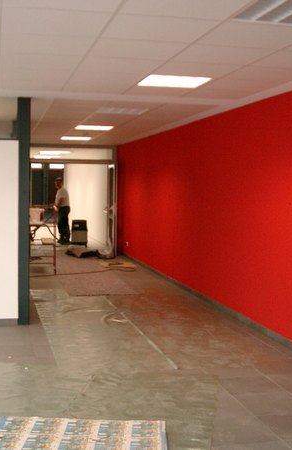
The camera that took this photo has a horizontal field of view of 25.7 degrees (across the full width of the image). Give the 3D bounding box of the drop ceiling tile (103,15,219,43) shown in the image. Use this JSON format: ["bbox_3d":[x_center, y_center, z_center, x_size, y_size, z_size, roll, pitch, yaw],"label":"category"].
[{"bbox_3d":[0.070,-1.190,3.914,0.613,0.025,0.614,0,4,-13],"label":"drop ceiling tile"}]

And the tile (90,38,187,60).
[{"bbox_3d":[-0.070,-1.204,4.370,0.608,0.025,0.608,0,4,-13],"label":"tile"}]

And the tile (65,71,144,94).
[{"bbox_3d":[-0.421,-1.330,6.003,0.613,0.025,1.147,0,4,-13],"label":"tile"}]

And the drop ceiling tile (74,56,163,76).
[{"bbox_3d":[-0.202,-1.247,4.963,0.608,0.025,0.608,0,4,-13],"label":"drop ceiling tile"}]

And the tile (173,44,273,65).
[{"bbox_3d":[0.536,-1.230,4.665,0.613,0.025,0.614,0,4,-13],"label":"tile"}]

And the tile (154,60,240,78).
[{"bbox_3d":[0.383,-1.246,5.104,0.608,0.025,0.608,0,4,-13],"label":"tile"}]

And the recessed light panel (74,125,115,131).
[{"bbox_3d":[-0.859,-1.610,10.426,0.600,0.060,0.600,0,4,-13],"label":"recessed light panel"}]

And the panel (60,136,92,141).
[{"bbox_3d":[-1.475,-1.821,13.356,0.594,0.050,0.601,0,4,-13],"label":"panel"}]

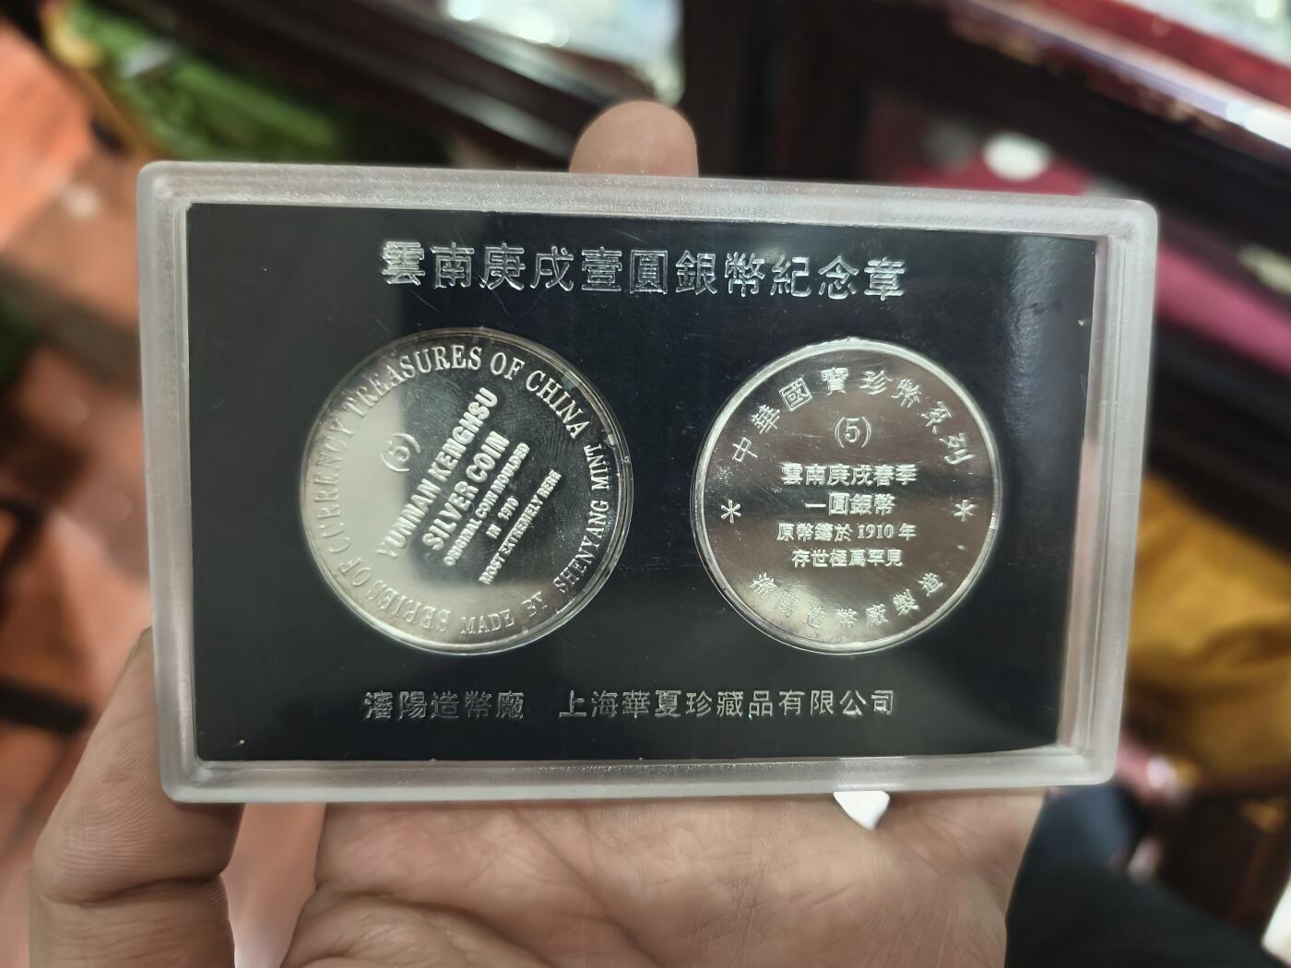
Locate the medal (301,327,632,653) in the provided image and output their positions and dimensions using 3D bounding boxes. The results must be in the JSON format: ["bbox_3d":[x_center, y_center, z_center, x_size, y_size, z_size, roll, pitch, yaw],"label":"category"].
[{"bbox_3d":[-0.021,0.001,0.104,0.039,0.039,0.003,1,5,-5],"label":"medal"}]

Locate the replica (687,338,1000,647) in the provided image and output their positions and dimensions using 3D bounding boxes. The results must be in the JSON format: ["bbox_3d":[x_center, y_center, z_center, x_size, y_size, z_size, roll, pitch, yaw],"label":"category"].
[{"bbox_3d":[0.025,0.002,0.108,0.039,0.039,0.003,1,5,-5],"label":"replica"}]

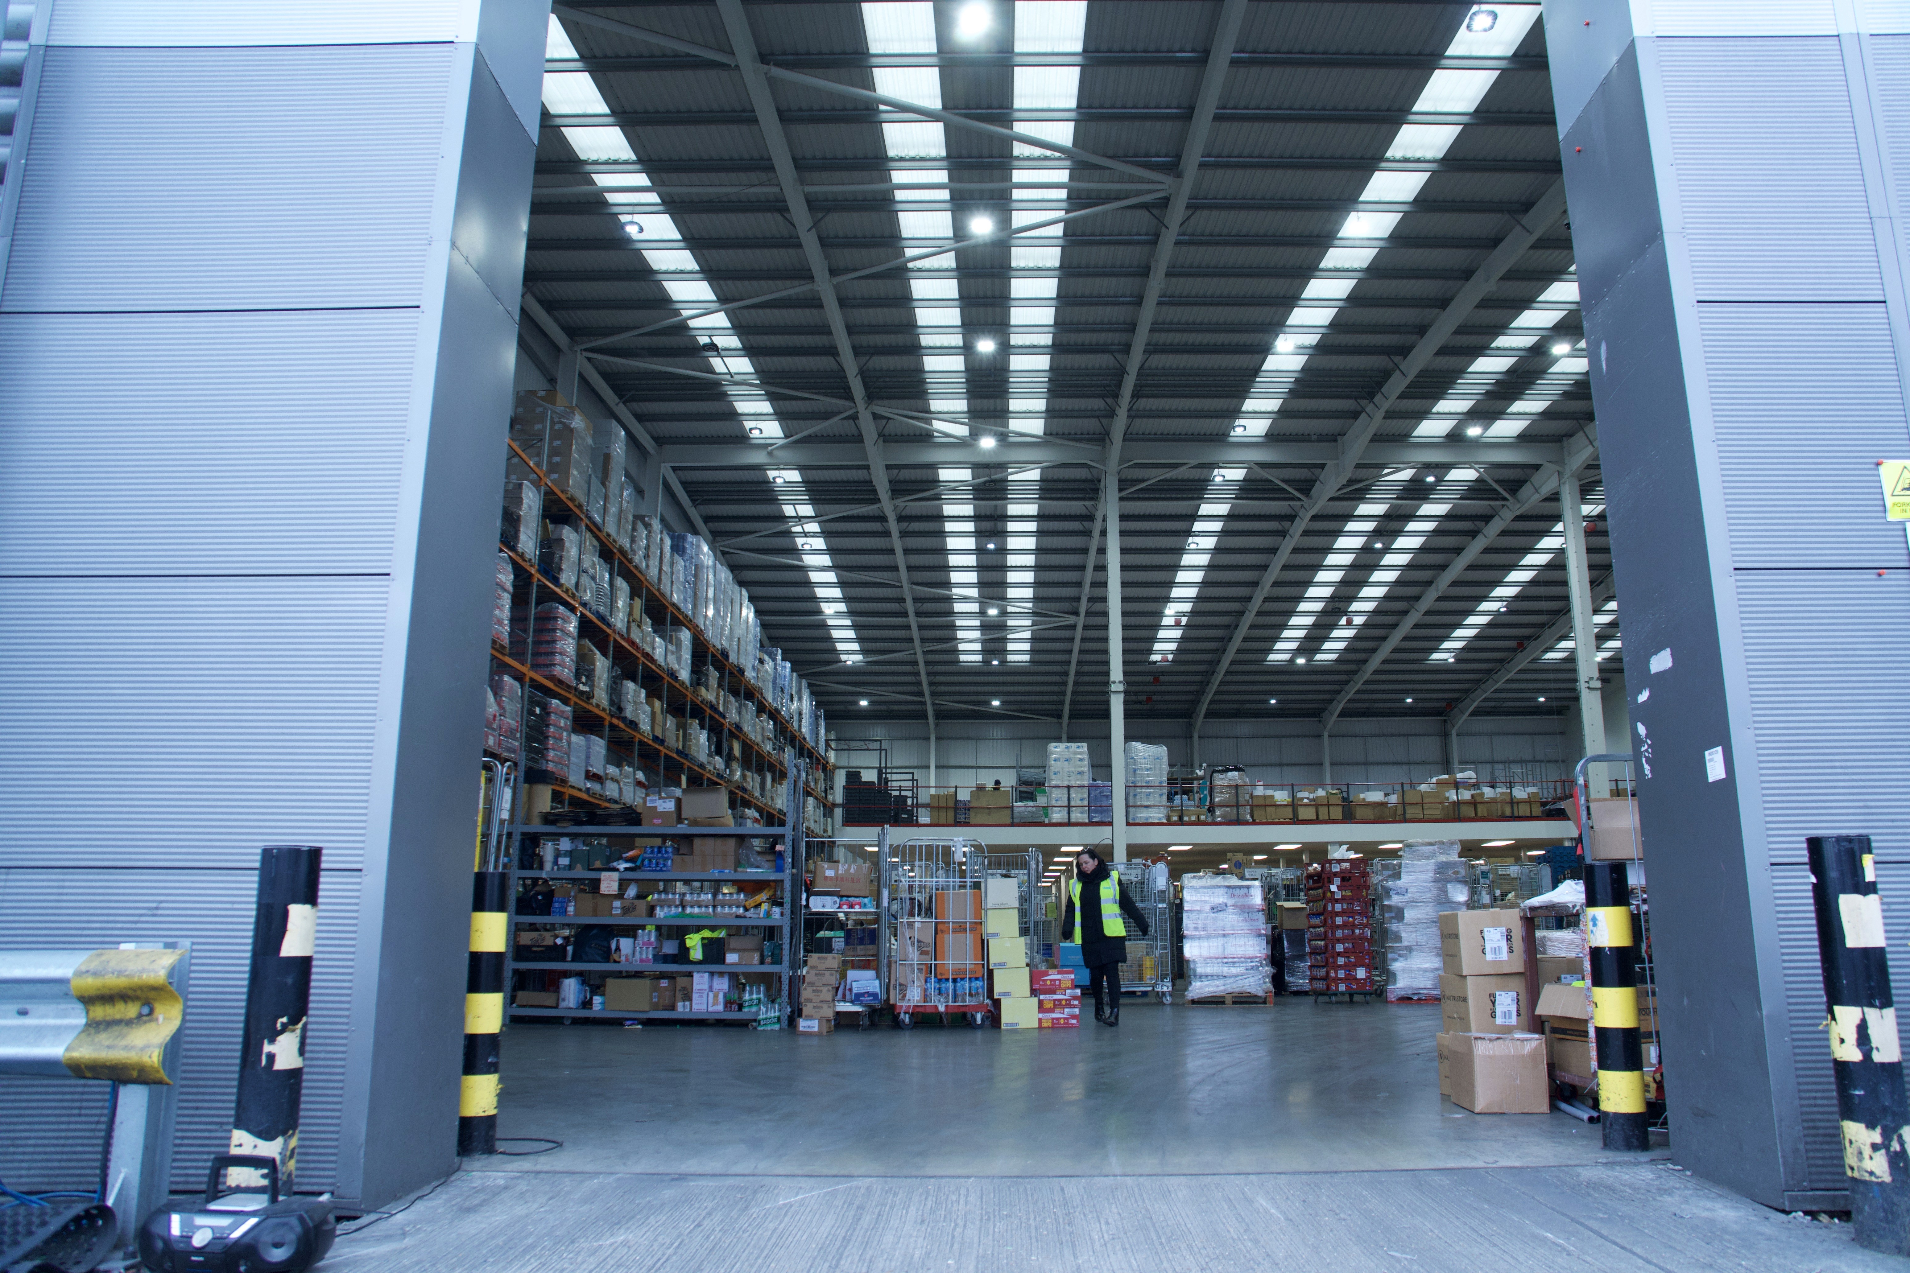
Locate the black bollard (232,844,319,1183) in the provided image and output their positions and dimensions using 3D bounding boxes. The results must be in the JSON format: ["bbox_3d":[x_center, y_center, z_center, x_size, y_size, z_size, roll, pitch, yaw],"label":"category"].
[{"bbox_3d":[-2.038,1.209,3.800,0.170,1.139,0.170,0,-13,1],"label":"black bollard"}]

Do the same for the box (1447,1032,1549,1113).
[{"bbox_3d":[2.823,2.267,6.654,0.381,0.375,0.390,0,-13,2],"label":"box"}]

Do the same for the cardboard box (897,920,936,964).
[{"bbox_3d":[-0.376,2.851,11.917,0.316,0.368,0.380,1,-13,-3],"label":"cardboard box"}]

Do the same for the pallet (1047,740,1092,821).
[{"bbox_3d":[3.305,4.308,37.112,1.140,2.320,1.100,0,-13,1],"label":"pallet"}]

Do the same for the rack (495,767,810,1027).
[{"bbox_3d":[-2.812,2.425,12.294,2.592,2.538,0.850,0,-13,1],"label":"rack"}]

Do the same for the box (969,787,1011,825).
[{"bbox_3d":[1.061,5.105,37.637,1.168,0.972,0.900,0,-13,1],"label":"box"}]

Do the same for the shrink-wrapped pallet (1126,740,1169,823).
[{"bbox_3d":[5.658,4.424,37.754,1.205,2.386,1.050,0,-13,1],"label":"shrink-wrapped pallet"}]

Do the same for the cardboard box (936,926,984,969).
[{"bbox_3d":[0.049,2.950,11.980,0.430,0.400,0.420,0,-13,1],"label":"cardboard box"}]

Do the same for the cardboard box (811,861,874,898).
[{"bbox_3d":[-1.087,2.340,12.282,0.530,0.310,0.400,0,-13,1],"label":"cardboard box"}]

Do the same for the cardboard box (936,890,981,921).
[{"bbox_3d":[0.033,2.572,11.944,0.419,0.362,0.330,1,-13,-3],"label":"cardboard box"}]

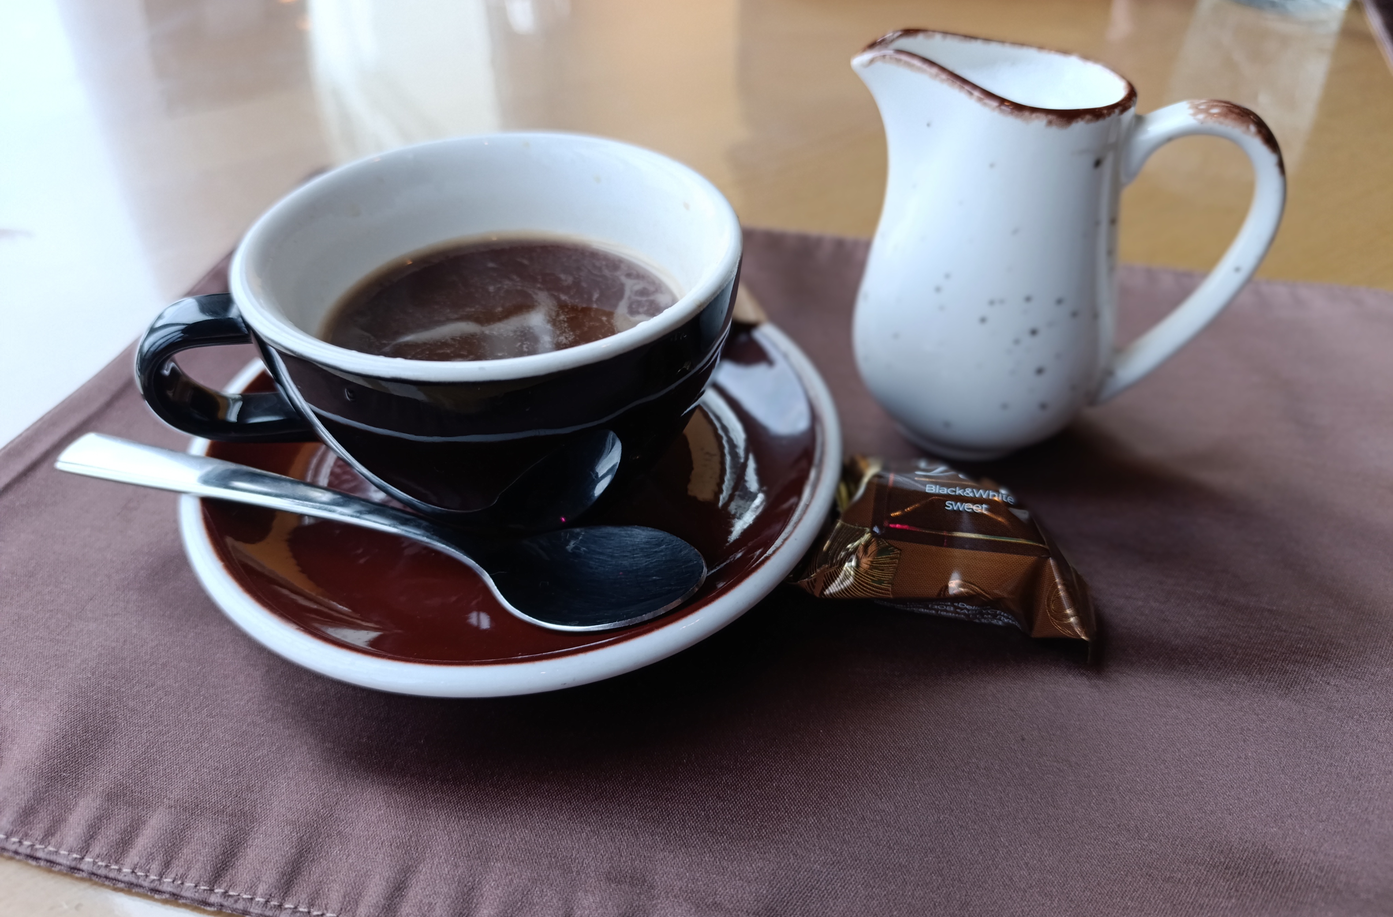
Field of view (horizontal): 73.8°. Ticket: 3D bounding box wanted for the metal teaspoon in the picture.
[{"bbox_3d":[-0.068,0.015,0.196,0.141,0.017,0.031,12,43,6],"label":"metal teaspoon"}]

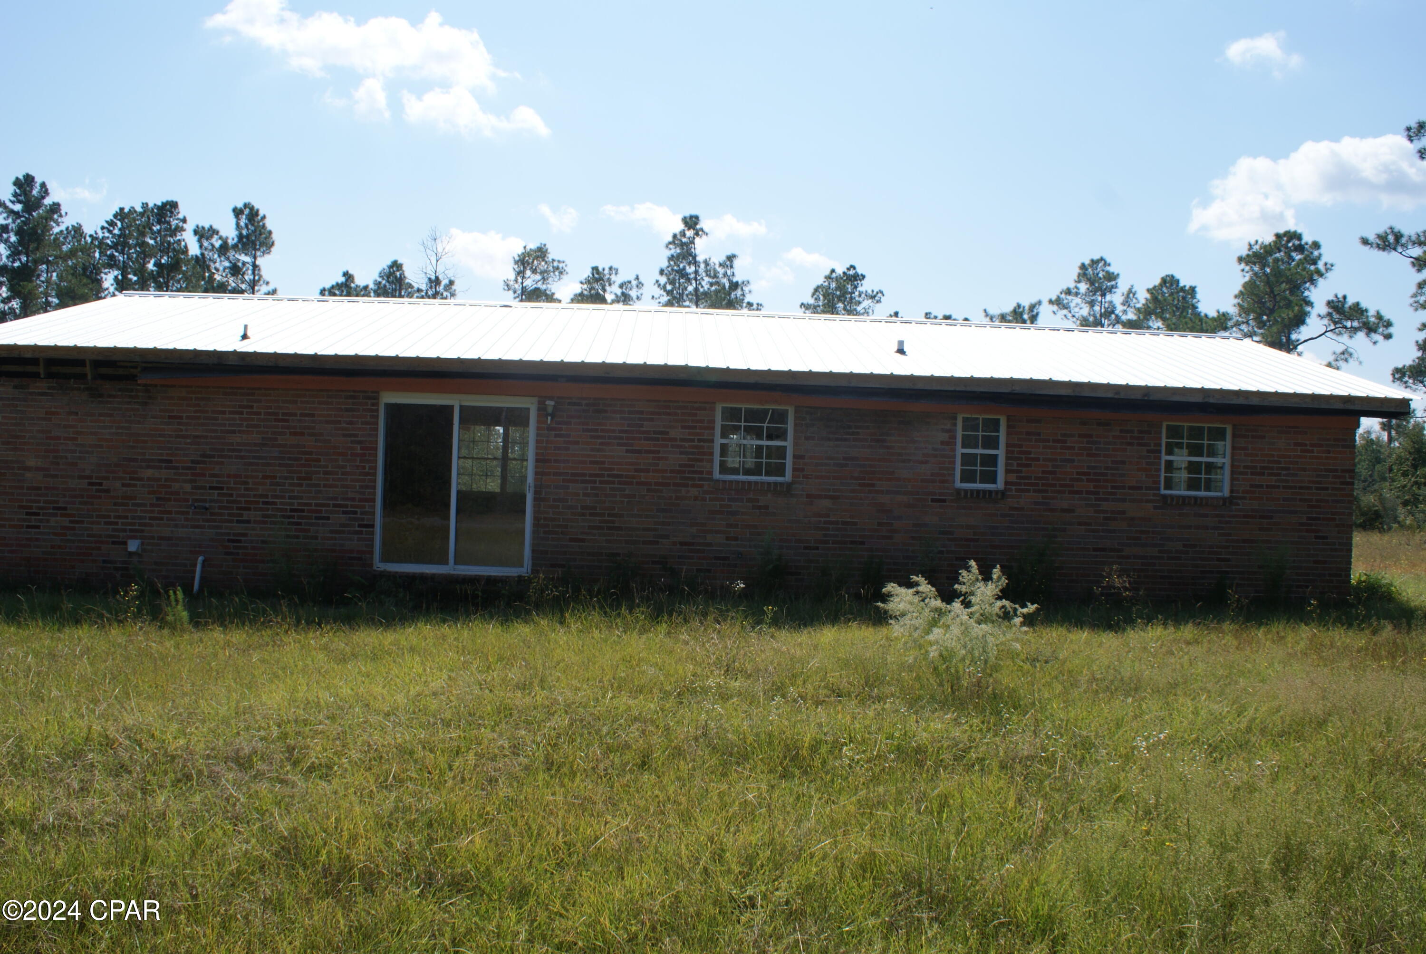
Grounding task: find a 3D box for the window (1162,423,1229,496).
[{"bbox_3d":[5.638,-0.198,12.500,0.840,0.860,0.100,2,0,-2],"label":"window"}]

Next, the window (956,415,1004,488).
[{"bbox_3d":[3.090,-0.283,12.350,0.580,0.870,0.100,2,0,-2],"label":"window"}]

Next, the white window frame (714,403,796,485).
[{"bbox_3d":[0.467,-0.388,12.200,0.900,0.880,0.100,2,0,-2],"label":"white window frame"}]

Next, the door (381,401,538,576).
[{"bbox_3d":[-2.902,0.078,12.100,1.800,2.020,0.120,2,0,-2],"label":"door"}]

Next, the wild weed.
[{"bbox_3d":[1.767,1.069,7.700,1.060,0.900,0.950,2,0,-2],"label":"wild weed"}]

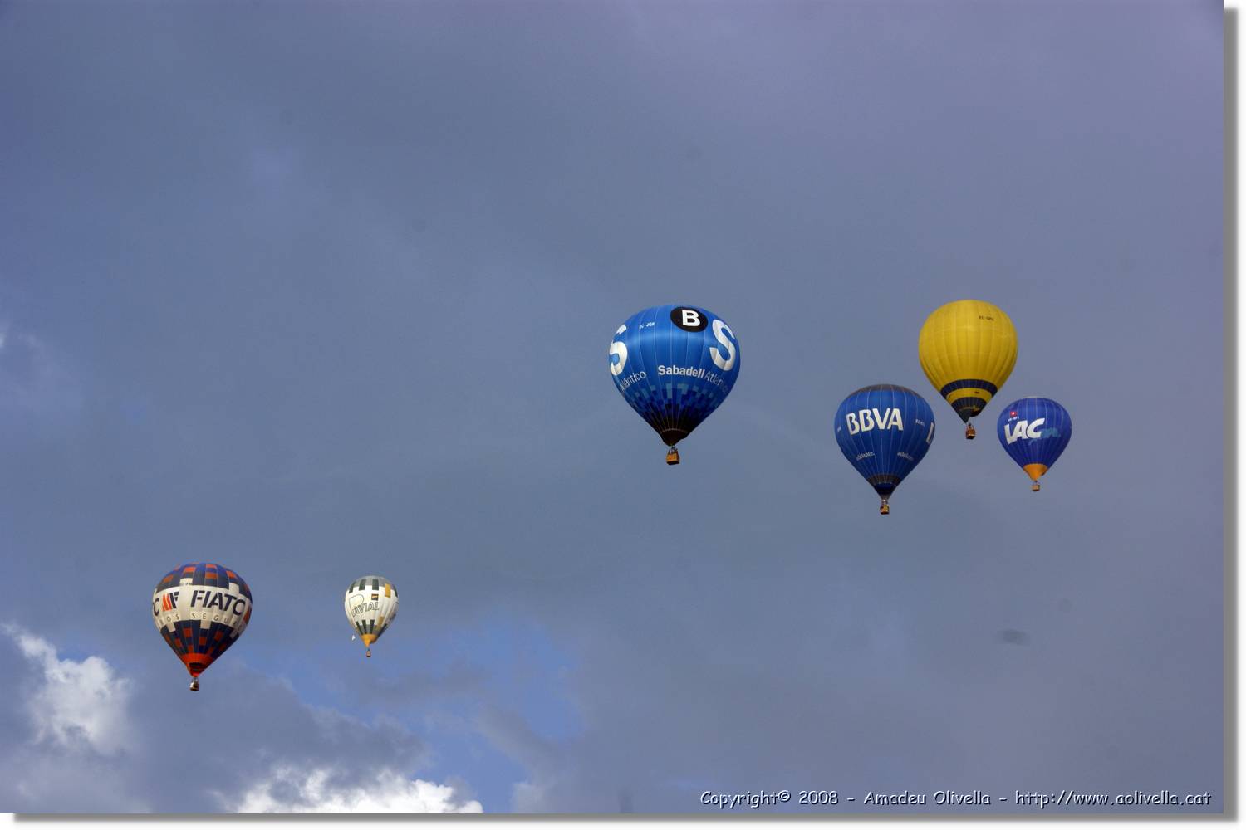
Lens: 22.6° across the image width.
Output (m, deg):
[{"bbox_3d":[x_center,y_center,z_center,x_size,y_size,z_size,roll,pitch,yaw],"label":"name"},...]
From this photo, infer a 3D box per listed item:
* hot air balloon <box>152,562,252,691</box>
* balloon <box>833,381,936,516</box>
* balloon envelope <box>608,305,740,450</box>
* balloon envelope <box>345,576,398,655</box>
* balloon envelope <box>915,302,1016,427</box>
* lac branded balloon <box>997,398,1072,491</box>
[{"bbox_3d":[-70.729,35.190,523.316,16.700,19.900,16.700,0,-16,0],"label":"hot air balloon"},{"bbox_3d":[43.696,5.420,518.139,16.700,20.560,16.700,0,-16,0],"label":"balloon"},{"bbox_3d":[7.000,-3.771,425.968,18.000,21.880,18.000,0,-16,0],"label":"balloon envelope"},{"bbox_3d":[-71.147,57.218,879.423,15.000,23.170,15.000,-3,-16,9],"label":"balloon envelope"},{"bbox_3d":[59.458,-8.810,535.158,17.000,21.610,17.000,-2,-16,6],"label":"balloon envelope"},{"bbox_3d":[87.896,5.923,664.337,16.000,19.090,16.000,-4,-16,12],"label":"lac branded balloon"}]

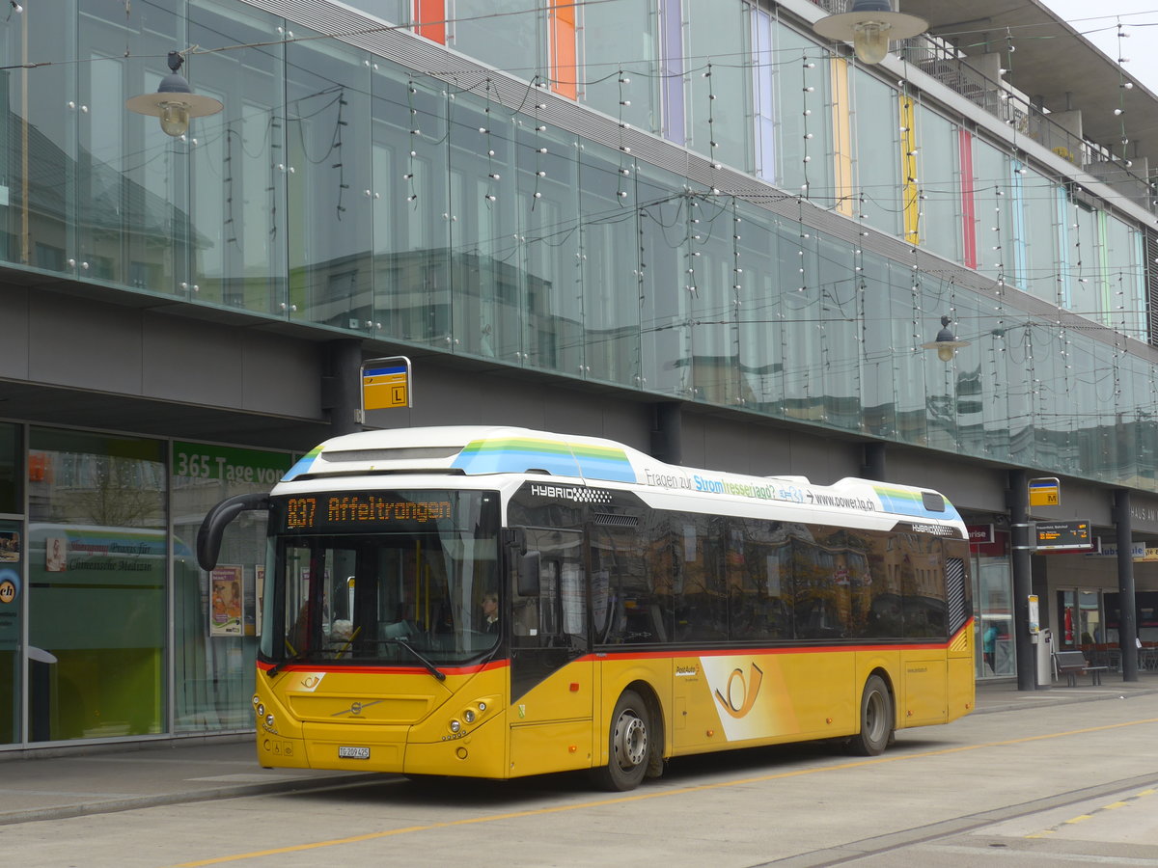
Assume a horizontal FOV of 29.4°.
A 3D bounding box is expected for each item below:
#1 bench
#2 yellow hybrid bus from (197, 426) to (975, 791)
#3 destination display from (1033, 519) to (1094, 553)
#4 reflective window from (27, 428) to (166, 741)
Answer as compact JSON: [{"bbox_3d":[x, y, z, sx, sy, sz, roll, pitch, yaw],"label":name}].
[{"bbox_3d":[11.491,5.366,50.413,0.620,0.800,2.000,-4,-6,29],"label":"bench"},{"bbox_3d":[1.063,1.998,24.649,2.780,3.380,12.280,-2,-5,30],"label":"yellow hybrid bus"},{"bbox_3d":[10.282,2.135,46.665,1.230,0.620,0.200,-4,-6,29],"label":"destination display"},{"bbox_3d":[-5.553,1.751,25.660,0.100,3.535,2.371,-4,-6,29],"label":"reflective window"}]

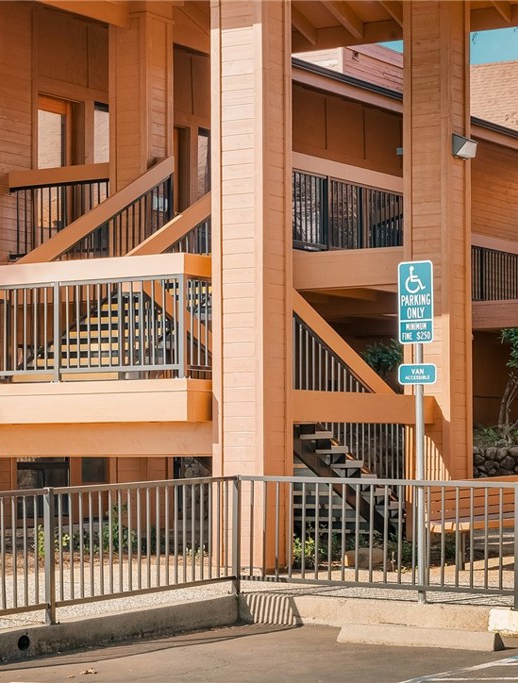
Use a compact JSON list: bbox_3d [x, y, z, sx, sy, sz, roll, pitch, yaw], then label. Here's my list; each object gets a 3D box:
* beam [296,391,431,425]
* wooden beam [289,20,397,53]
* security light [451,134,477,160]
[{"bbox_3d":[0.930,0.641,19.060,0.120,0.282,3.043,-2,-3,32],"label":"beam"},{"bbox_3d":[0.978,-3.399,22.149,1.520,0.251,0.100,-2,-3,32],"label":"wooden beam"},{"bbox_3d":[2.127,-1.987,20.362,0.180,0.255,0.300,-2,-3,32],"label":"security light"}]

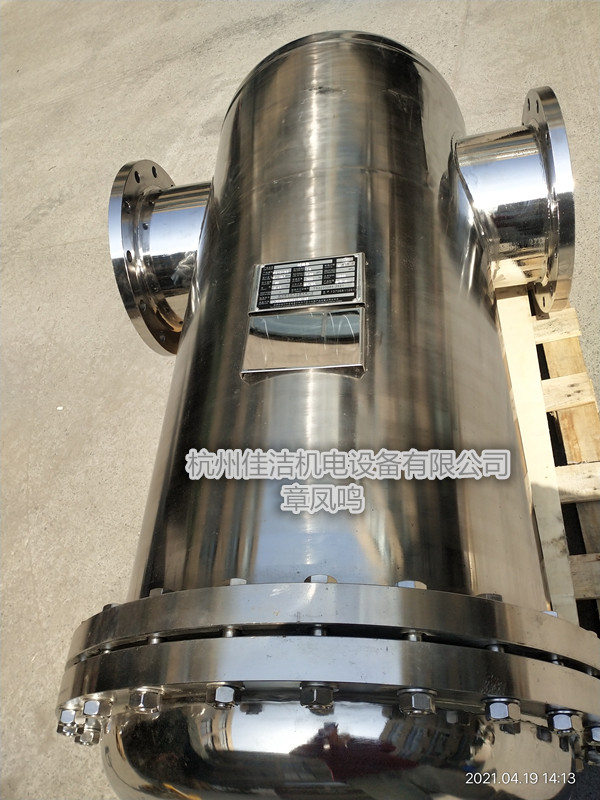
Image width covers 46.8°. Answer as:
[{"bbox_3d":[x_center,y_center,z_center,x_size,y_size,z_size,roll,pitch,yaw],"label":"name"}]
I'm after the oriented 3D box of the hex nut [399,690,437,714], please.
[{"bbox_3d":[0.110,0.284,0.650,0.035,0.031,0.020,3,55,0],"label":"hex nut"}]

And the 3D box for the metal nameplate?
[{"bbox_3d":[0.011,-0.168,1.014,0.168,0.009,0.100,-3,55,14],"label":"metal nameplate"}]

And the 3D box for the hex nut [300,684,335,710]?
[{"bbox_3d":[0.016,0.279,0.649,0.031,0.035,0.020,2,55,2],"label":"hex nut"}]

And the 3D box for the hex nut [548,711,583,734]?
[{"bbox_3d":[0.272,0.332,0.711,0.035,0.031,0.020,-17,50,26],"label":"hex nut"}]

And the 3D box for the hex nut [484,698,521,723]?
[{"bbox_3d":[0.196,0.302,0.672,0.035,0.031,0.020,-14,52,23],"label":"hex nut"}]

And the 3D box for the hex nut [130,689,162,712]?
[{"bbox_3d":[-0.157,0.306,0.705,0.031,0.035,0.020,9,55,-9],"label":"hex nut"}]

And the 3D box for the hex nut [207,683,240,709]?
[{"bbox_3d":[-0.074,0.285,0.668,0.035,0.031,0.020,6,55,-4],"label":"hex nut"}]

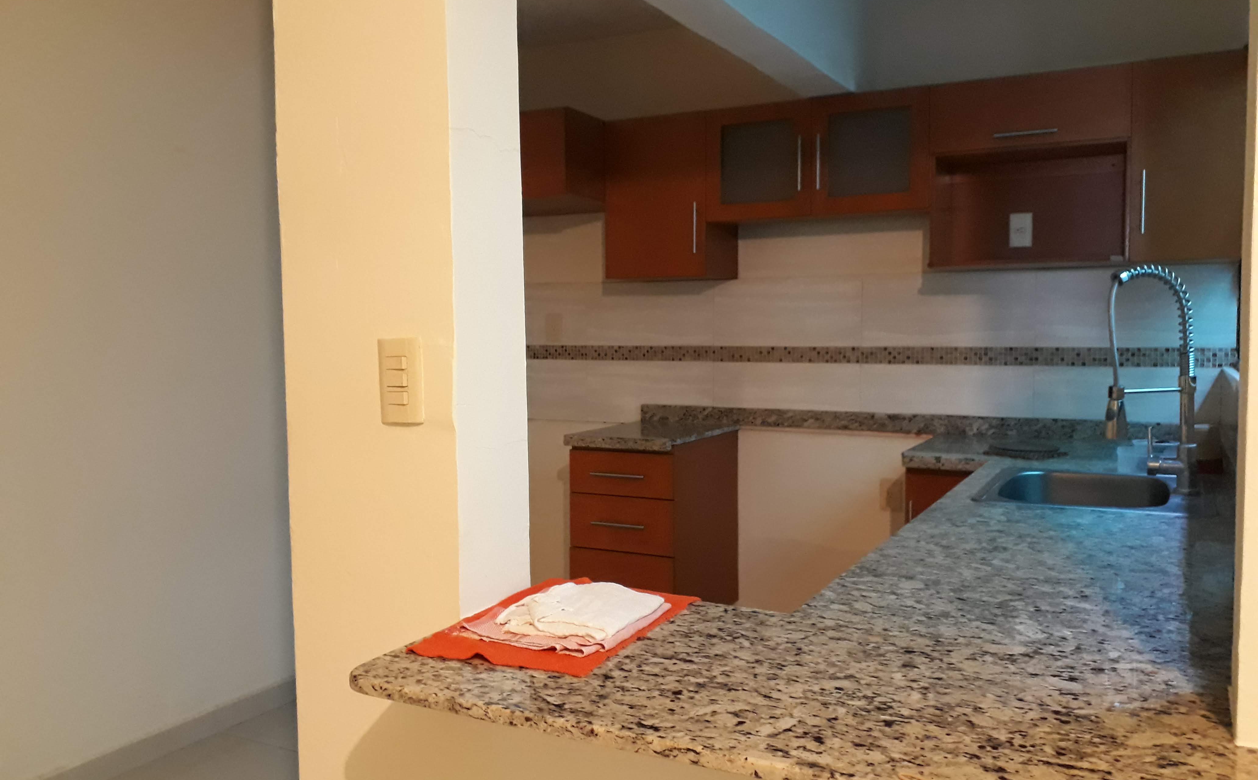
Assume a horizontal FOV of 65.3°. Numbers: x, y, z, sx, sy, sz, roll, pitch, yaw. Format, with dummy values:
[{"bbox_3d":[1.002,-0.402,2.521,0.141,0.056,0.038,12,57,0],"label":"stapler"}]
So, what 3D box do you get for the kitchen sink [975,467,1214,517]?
[{"bbox_3d":[1.111,0.318,2.347,0.469,0.175,0.570,2,4,28],"label":"kitchen sink"}]

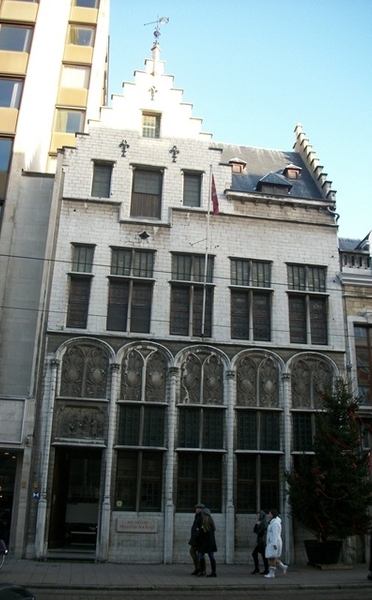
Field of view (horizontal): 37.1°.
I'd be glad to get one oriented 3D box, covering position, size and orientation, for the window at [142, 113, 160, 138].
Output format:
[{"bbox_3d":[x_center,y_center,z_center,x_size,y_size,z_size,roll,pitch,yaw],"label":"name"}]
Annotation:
[{"bbox_3d":[-1.275,-6.274,19.939,0.594,0.917,0.200,4,-19,-8],"label":"window"}]

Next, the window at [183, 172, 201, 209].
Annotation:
[{"bbox_3d":[0.256,-4.201,21.102,0.685,1.465,0.200,4,-19,-7],"label":"window"}]

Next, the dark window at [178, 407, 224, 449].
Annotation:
[{"bbox_3d":[0.452,3.889,16.914,1.385,1.205,0.150,4,-19,-8],"label":"dark window"}]

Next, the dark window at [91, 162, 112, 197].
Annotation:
[{"bbox_3d":[-2.977,-4.248,19.649,0.654,1.375,0.280,4,-19,-8],"label":"dark window"}]

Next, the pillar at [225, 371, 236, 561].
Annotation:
[{"bbox_3d":[1.383,5.041,17.225,0.298,5.801,0.270,4,-19,-8],"label":"pillar"}]

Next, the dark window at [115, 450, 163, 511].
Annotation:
[{"bbox_3d":[-1.493,5.771,17.722,1.526,1.846,0.200,4,-19,-7],"label":"dark window"}]

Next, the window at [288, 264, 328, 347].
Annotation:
[{"bbox_3d":[4.280,0.132,19.368,1.387,2.928,0.280,4,-19,-8],"label":"window"}]

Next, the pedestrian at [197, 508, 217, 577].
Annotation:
[{"bbox_3d":[0.525,5.916,13.571,0.500,1.630,0.480,1,-19,1],"label":"pedestrian"}]

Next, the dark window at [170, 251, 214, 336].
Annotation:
[{"bbox_3d":[0.219,-0.195,18.829,1.475,2.954,0.280,4,-19,-8],"label":"dark window"}]

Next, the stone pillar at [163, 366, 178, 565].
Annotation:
[{"bbox_3d":[-0.437,4.751,16.259,0.320,5.689,0.320,4,-19,-8],"label":"stone pillar"}]

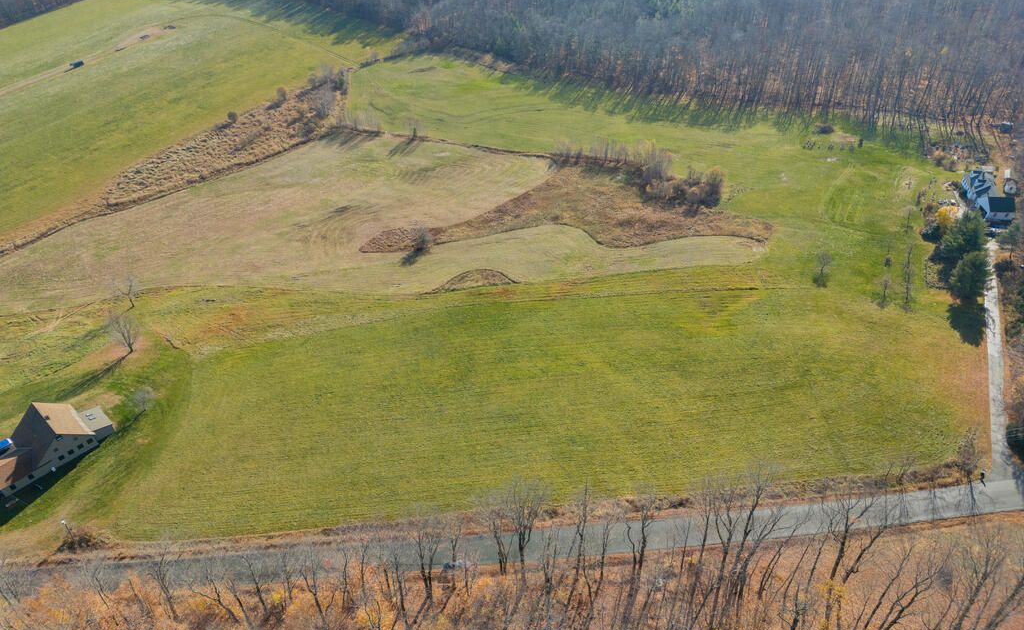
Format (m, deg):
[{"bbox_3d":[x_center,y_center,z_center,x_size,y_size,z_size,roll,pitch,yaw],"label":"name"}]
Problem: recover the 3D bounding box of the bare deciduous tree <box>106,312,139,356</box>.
[{"bbox_3d":[-90.310,4.250,164.976,7.500,10.800,7.500,0,33,0],"label":"bare deciduous tree"}]

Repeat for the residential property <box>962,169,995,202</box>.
[{"bbox_3d":[160.246,-44.674,242.697,8.000,6.600,12.000,9,35,13],"label":"residential property"}]

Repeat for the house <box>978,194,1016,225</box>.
[{"bbox_3d":[154.800,-34.595,227.196,8.400,6.900,7.300,0,33,0],"label":"house"}]

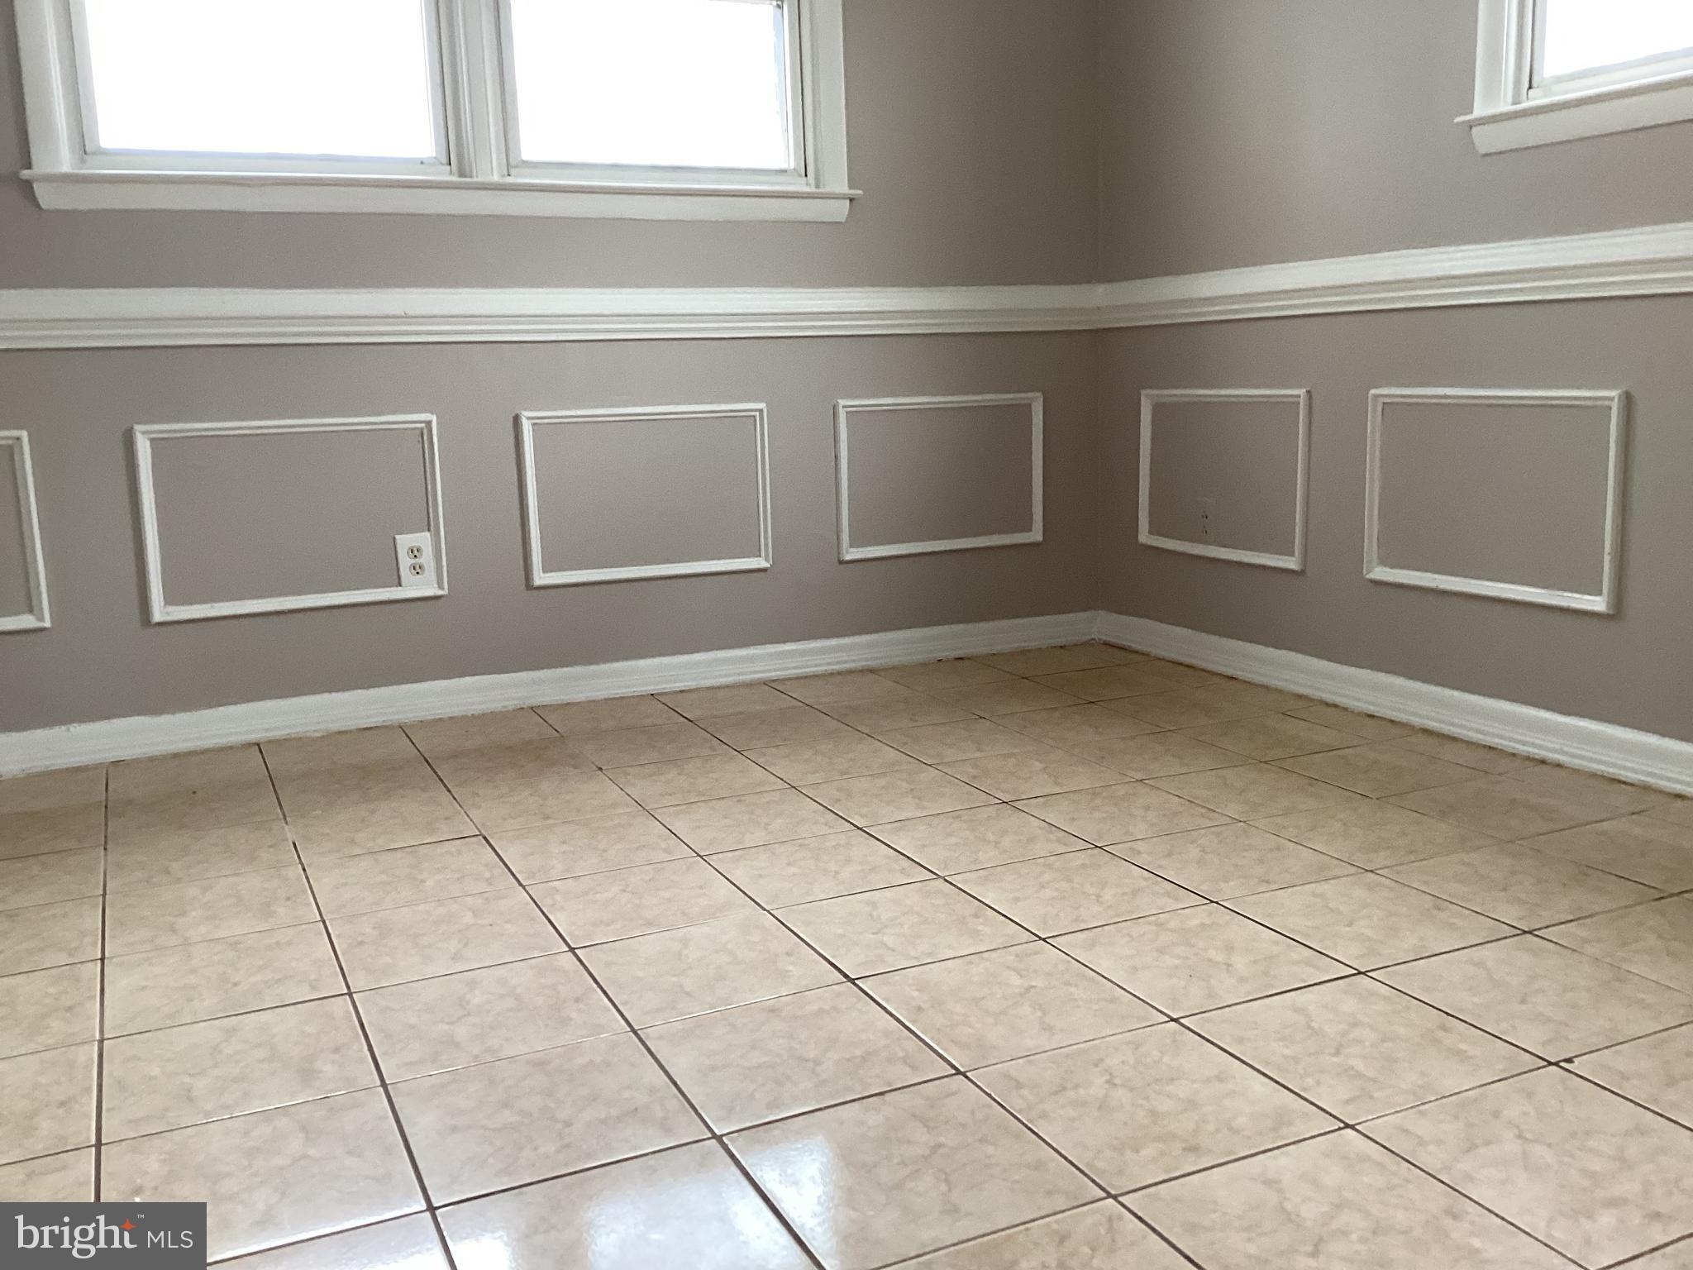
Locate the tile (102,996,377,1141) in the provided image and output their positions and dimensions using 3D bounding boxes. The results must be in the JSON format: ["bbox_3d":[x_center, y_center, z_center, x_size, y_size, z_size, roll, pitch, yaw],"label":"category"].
[{"bbox_3d":[-0.746,0.526,1.859,0.301,0.012,0.301,-6,11,-24],"label":"tile"}]

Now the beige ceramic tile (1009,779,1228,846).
[{"bbox_3d":[0.501,0.326,2.759,0.301,0.012,0.301,-6,11,-24],"label":"beige ceramic tile"}]

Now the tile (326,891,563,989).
[{"bbox_3d":[-0.600,0.450,2.256,0.301,0.012,0.301,-6,11,-24],"label":"tile"}]

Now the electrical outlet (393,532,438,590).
[{"bbox_3d":[-1.013,-0.174,3.575,0.077,0.122,0.010,-9,12,-23],"label":"electrical outlet"}]

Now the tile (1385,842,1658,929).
[{"bbox_3d":[1.031,0.384,2.332,0.297,0.010,0.297,-6,11,-24],"label":"tile"}]

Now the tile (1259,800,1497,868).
[{"bbox_3d":[0.903,0.340,2.603,0.297,0.010,0.297,-6,11,-24],"label":"tile"}]

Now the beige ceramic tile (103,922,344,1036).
[{"bbox_3d":[-0.872,0.480,2.123,0.297,0.010,0.297,-6,11,-24],"label":"beige ceramic tile"}]

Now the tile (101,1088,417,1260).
[{"bbox_3d":[-0.615,0.569,1.582,0.297,0.010,0.297,-6,11,-24],"label":"tile"}]

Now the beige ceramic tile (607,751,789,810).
[{"bbox_3d":[-0.307,0.296,3.040,0.298,0.010,0.298,-6,11,-24],"label":"beige ceramic tile"}]

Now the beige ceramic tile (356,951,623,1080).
[{"bbox_3d":[-0.469,0.493,1.978,0.297,0.010,0.297,-6,11,-24],"label":"beige ceramic tile"}]

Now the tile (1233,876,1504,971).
[{"bbox_3d":[0.757,0.415,2.207,0.297,0.010,0.297,-6,11,-24],"label":"tile"}]

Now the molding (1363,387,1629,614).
[{"bbox_3d":[1.290,-0.288,3.093,0.020,0.417,0.642,-6,11,-24],"label":"molding"}]

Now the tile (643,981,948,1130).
[{"bbox_3d":[-0.066,0.507,1.832,0.297,0.010,0.297,-6,11,-24],"label":"tile"}]

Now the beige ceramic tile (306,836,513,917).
[{"bbox_3d":[-0.726,0.403,2.518,0.298,0.010,0.298,-6,11,-24],"label":"beige ceramic tile"}]

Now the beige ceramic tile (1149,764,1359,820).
[{"bbox_3d":[0.776,0.295,2.884,0.301,0.012,0.301,-6,11,-24],"label":"beige ceramic tile"}]

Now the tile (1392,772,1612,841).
[{"bbox_3d":[1.180,0.309,2.738,0.301,0.012,0.301,-6,11,-24],"label":"tile"}]

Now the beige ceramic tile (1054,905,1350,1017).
[{"bbox_3d":[0.484,0.447,2.090,0.301,0.012,0.301,-6,11,-24],"label":"beige ceramic tile"}]

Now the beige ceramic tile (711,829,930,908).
[{"bbox_3d":[-0.050,0.388,2.507,0.301,0.012,0.301,-6,11,-24],"label":"beige ceramic tile"}]

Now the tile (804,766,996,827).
[{"bbox_3d":[0.096,0.310,2.895,0.298,0.010,0.298,-6,11,-24],"label":"tile"}]

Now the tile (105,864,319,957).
[{"bbox_3d":[-1.004,0.436,2.402,0.301,0.012,0.301,-6,11,-24],"label":"tile"}]

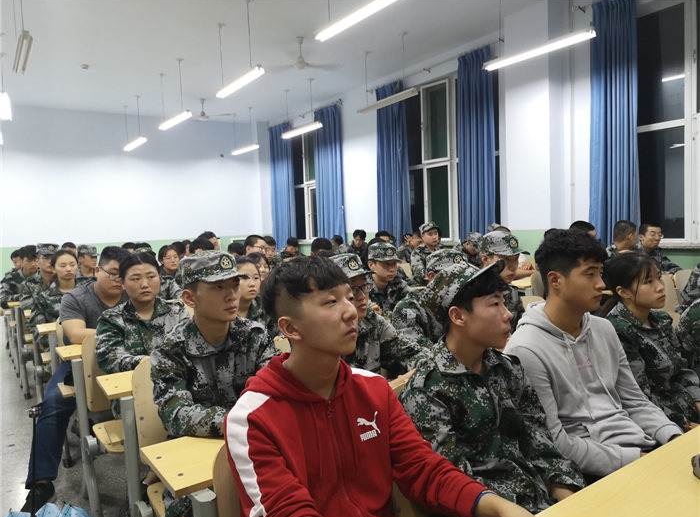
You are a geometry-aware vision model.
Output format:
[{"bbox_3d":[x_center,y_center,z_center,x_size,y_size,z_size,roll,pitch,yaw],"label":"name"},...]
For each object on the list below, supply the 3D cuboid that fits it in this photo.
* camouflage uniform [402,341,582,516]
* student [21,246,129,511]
[{"bbox_3d":[0.388,0.511,1.471,0.520,0.570,0.450,-5,4,-34],"label":"camouflage uniform"},{"bbox_3d":[-1.401,0.589,3.100,0.720,1.290,0.780,-5,4,-34],"label":"student"}]

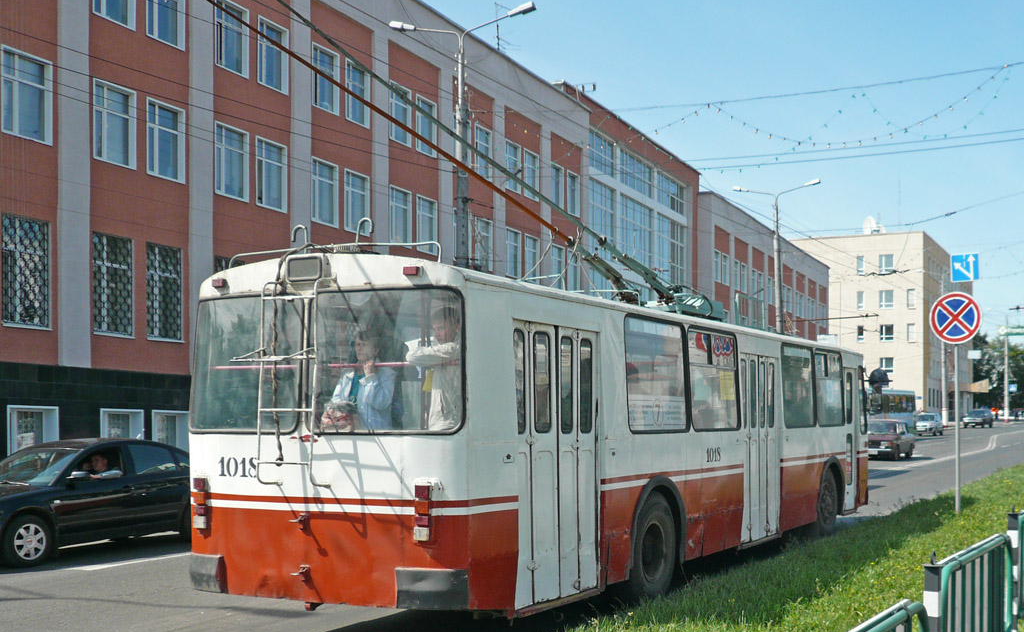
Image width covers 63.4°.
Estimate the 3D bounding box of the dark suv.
[{"bbox_3d":[36.045,7.935,64.000,1.680,1.420,4.300,-4,-7,38],"label":"dark suv"}]

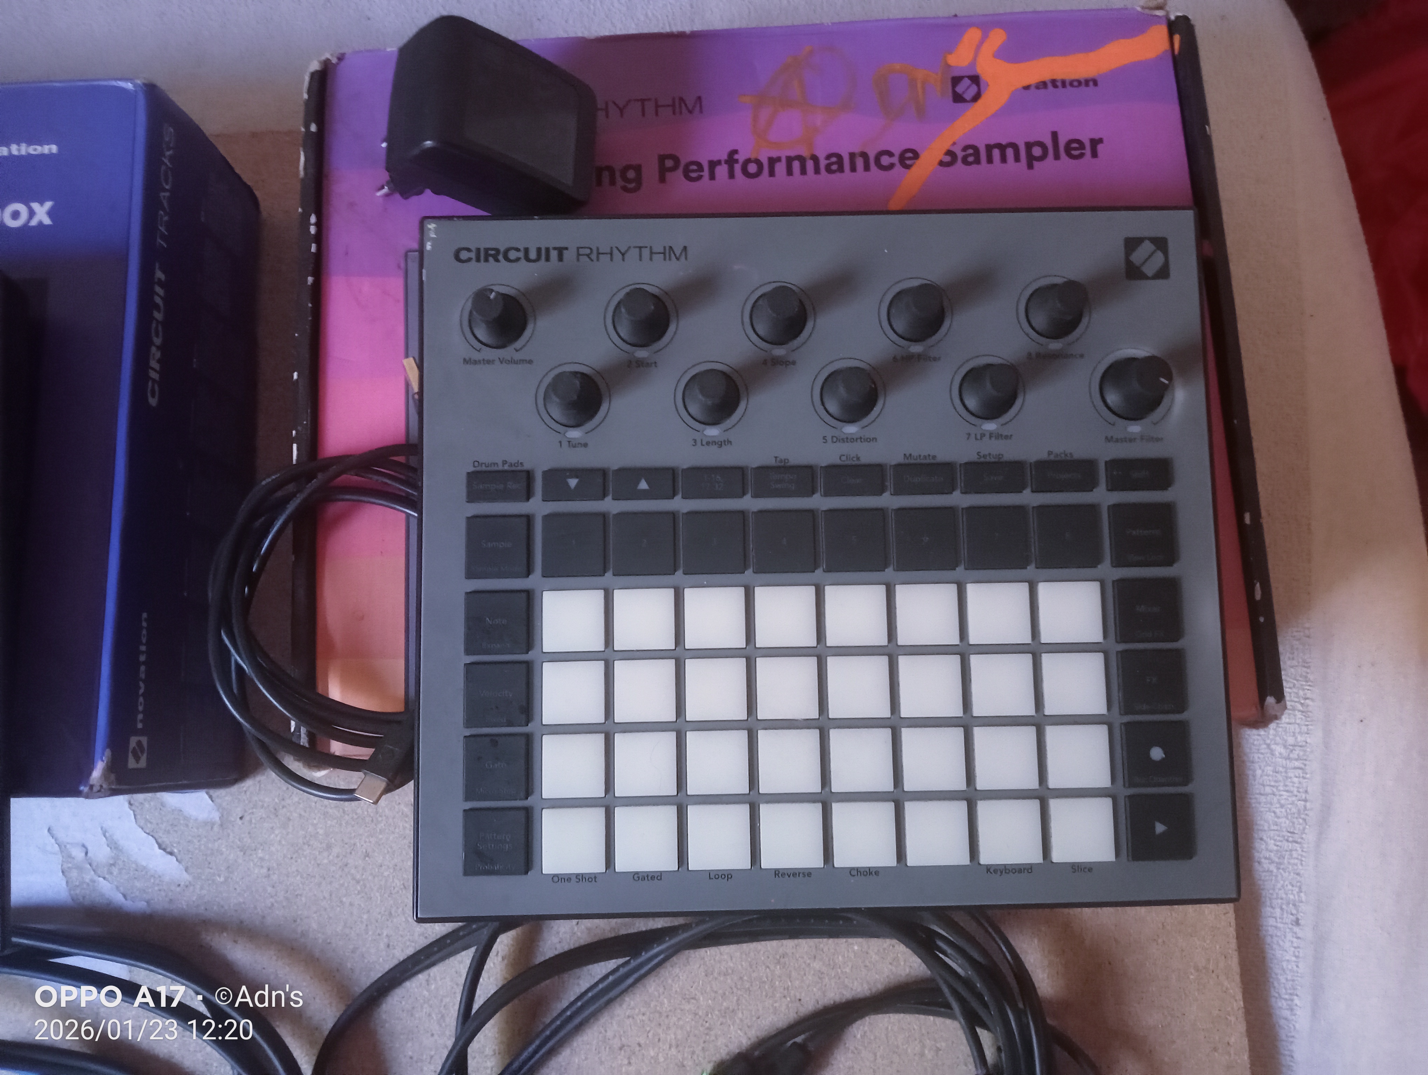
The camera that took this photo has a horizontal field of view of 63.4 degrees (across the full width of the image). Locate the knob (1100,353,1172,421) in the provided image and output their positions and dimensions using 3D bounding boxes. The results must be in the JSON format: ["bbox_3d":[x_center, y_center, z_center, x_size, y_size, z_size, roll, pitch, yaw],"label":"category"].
[{"bbox_3d":[0.127,-0.045,0.343,0.020,0.017,0.020,0,84,-1],"label":"knob"}]

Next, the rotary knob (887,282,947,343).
[{"bbox_3d":[0.062,-0.069,0.344,0.017,0.016,0.017,-1,84,-1],"label":"rotary knob"}]

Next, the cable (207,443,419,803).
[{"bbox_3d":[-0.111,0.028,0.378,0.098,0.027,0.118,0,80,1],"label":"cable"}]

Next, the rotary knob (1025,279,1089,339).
[{"bbox_3d":[0.104,-0.070,0.345,0.017,0.016,0.017,-1,84,-1],"label":"rotary knob"}]

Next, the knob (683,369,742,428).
[{"bbox_3d":[0.000,-0.043,0.341,0.017,0.016,0.017,-1,84,-1],"label":"knob"}]

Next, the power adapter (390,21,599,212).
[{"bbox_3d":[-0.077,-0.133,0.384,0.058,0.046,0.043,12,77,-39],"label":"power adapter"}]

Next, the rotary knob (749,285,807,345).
[{"bbox_3d":[0.020,-0.068,0.343,0.017,0.016,0.017,-1,84,-1],"label":"rotary knob"}]

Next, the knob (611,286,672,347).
[{"bbox_3d":[-0.022,-0.067,0.343,0.017,0.016,0.017,-1,84,-1],"label":"knob"}]

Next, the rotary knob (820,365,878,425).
[{"bbox_3d":[0.041,-0.044,0.341,0.017,0.016,0.017,-1,84,-1],"label":"rotary knob"}]

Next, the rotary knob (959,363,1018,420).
[{"bbox_3d":[0.084,-0.045,0.342,0.017,0.016,0.017,-1,84,-1],"label":"rotary knob"}]

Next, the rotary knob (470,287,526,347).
[{"bbox_3d":[-0.065,-0.066,0.342,0.017,0.016,0.017,0,84,-1],"label":"rotary knob"}]

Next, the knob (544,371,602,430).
[{"bbox_3d":[-0.042,-0.042,0.340,0.017,0.016,0.017,-1,84,-1],"label":"knob"}]

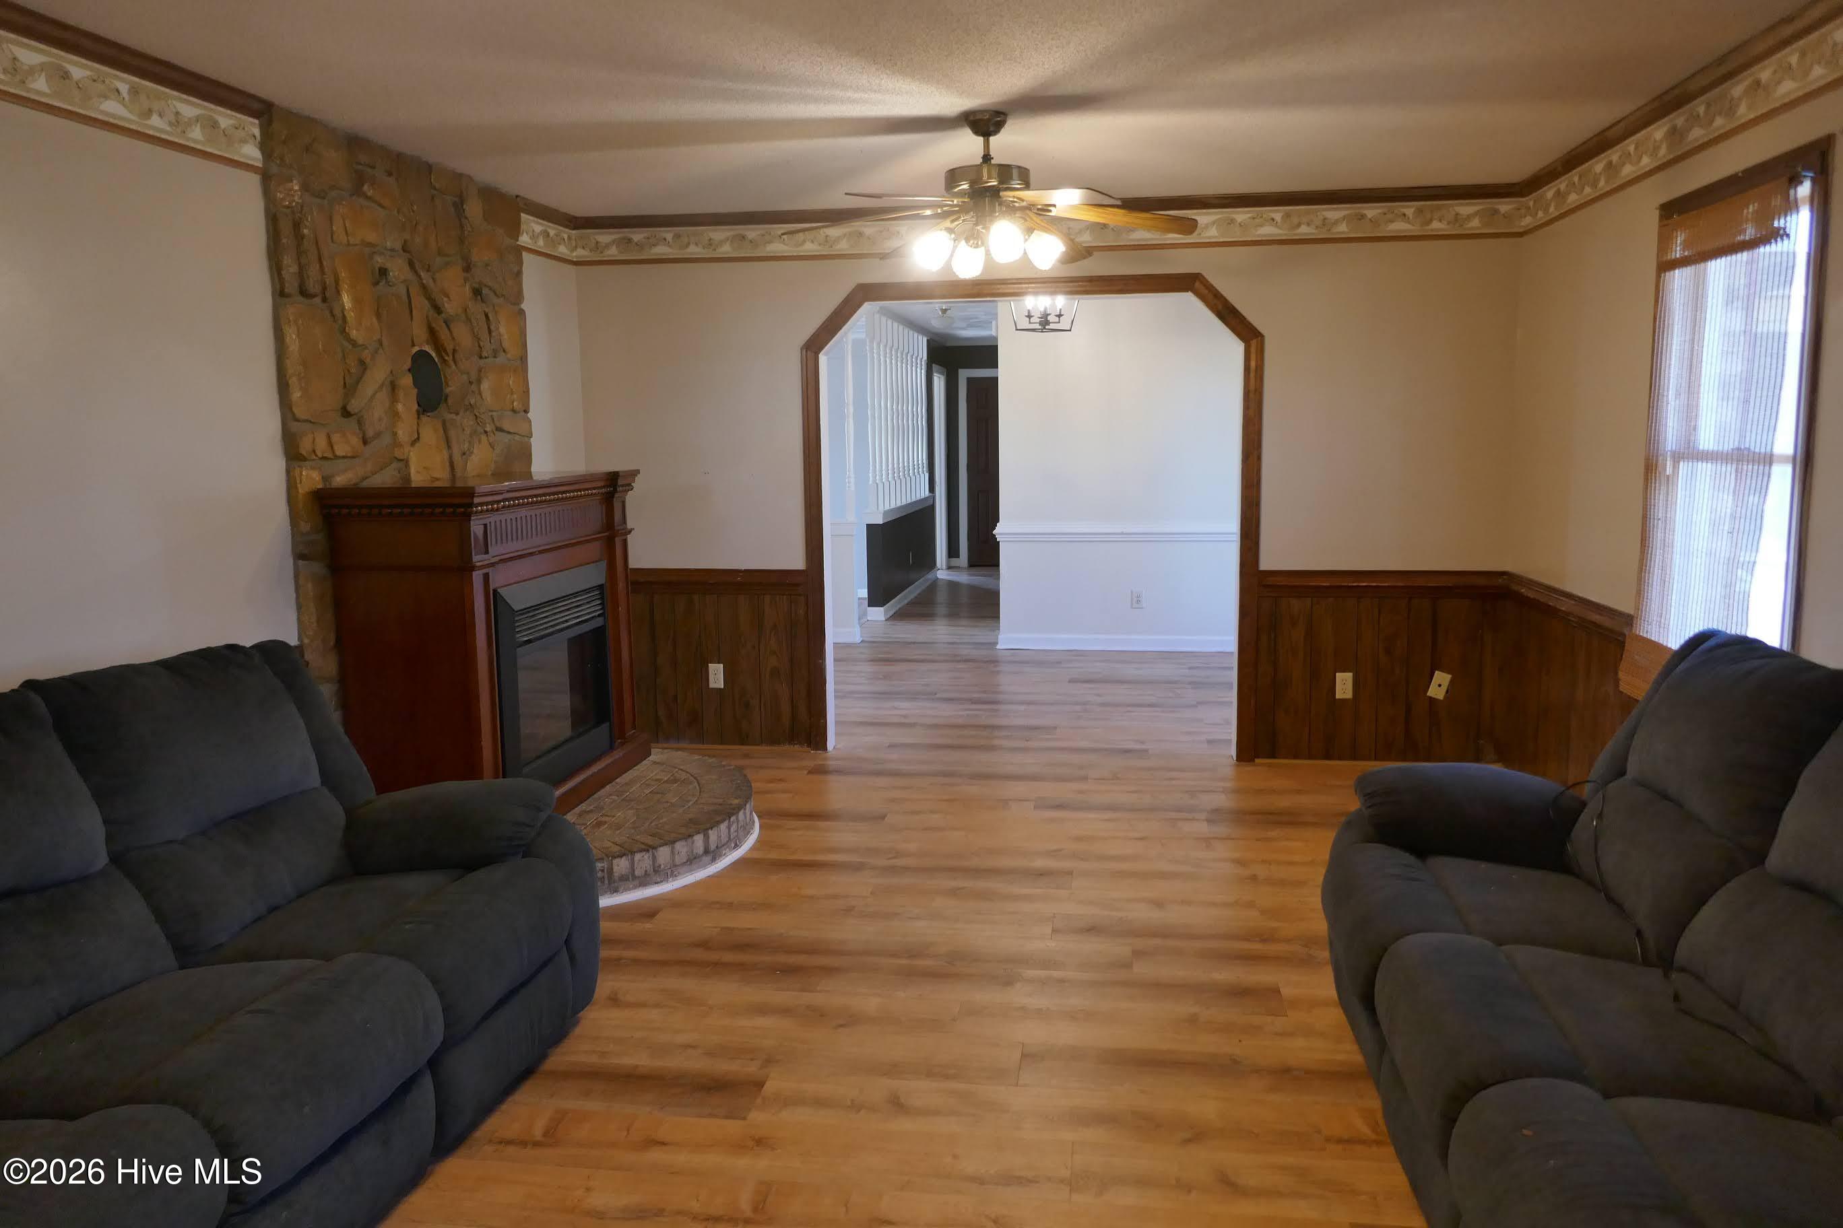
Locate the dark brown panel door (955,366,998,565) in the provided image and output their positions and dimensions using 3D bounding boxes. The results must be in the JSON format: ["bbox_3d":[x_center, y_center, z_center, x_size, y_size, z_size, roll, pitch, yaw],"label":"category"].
[{"bbox_3d":[0.815,-1.551,13.857,0.760,2.100,0.080,0,8,8],"label":"dark brown panel door"}]

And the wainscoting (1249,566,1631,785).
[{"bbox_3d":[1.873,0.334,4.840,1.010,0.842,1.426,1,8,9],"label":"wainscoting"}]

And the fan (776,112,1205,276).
[{"bbox_3d":[0.201,-1.294,3.950,1.307,0.472,1.267,1,8,9],"label":"fan"}]

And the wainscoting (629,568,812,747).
[{"bbox_3d":[-1.011,0.210,5.967,1.005,0.842,0.049,1,8,9],"label":"wainscoting"}]

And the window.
[{"bbox_3d":[2.195,-0.433,3.547,0.099,1.515,0.950,1,8,9],"label":"window"}]

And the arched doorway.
[{"bbox_3d":[0.468,-0.401,5.652,2.010,2.104,0.059,1,8,9],"label":"arched doorway"}]

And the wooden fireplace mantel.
[{"bbox_3d":[-1.468,0.103,4.578,0.506,1.169,1.339,1,8,9],"label":"wooden fireplace mantel"}]

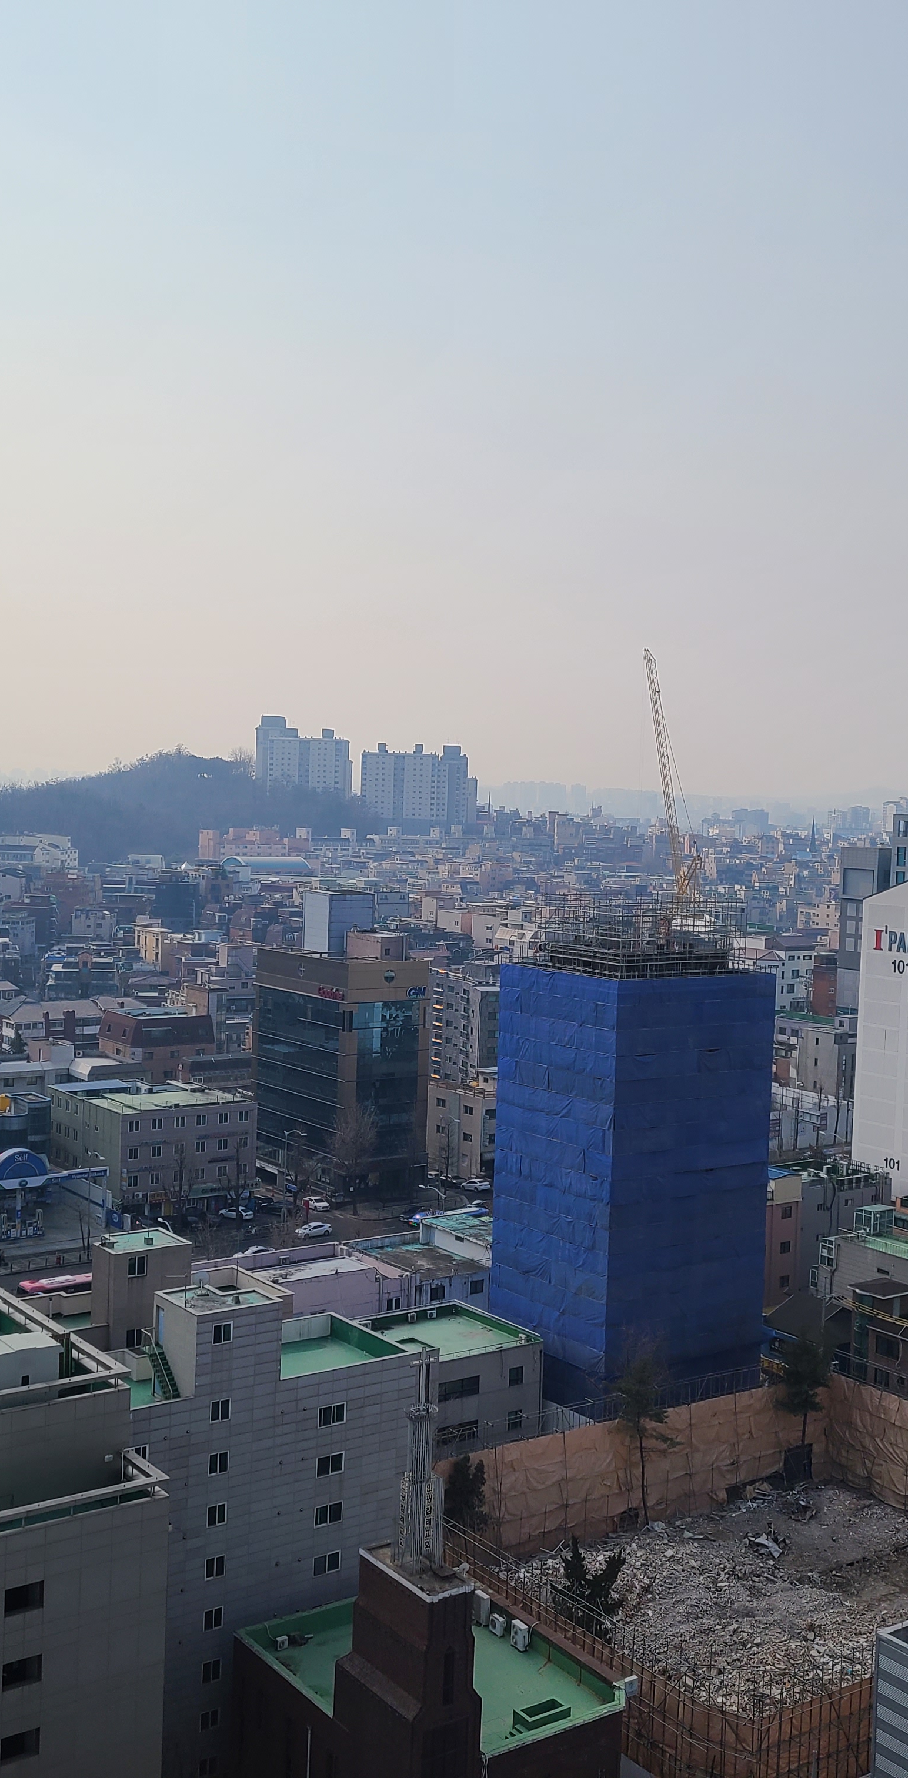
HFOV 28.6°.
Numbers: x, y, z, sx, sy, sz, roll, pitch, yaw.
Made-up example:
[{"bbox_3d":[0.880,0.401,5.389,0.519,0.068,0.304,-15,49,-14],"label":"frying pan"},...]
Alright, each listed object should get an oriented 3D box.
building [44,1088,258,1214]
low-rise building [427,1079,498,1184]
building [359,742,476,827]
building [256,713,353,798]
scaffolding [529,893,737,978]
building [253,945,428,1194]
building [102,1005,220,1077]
[{"bbox_3d":[-36.548,31.055,217.328,18.000,11.900,20.500,0,4,-35],"label":"building"},{"bbox_3d":[4.030,34.050,252.350,9.500,12.800,13.000,0,3,-35],"label":"low-rise building"},{"bbox_3d":[-17.290,-49.830,875.000,54.000,42.320,15.000,2,3,-1],"label":"building"},{"bbox_3d":[-73.640,-61.220,885.000,46.000,49.710,15.000,2,3,-5],"label":"building"},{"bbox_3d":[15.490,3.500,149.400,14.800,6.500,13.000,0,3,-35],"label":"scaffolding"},{"bbox_3d":[-15.920,24.240,245.380,12.600,31.000,24.500,0,3,-35],"label":"building"},{"bbox_3d":[-44.540,25.700,268.690,13.400,14.500,11.000,0,3,-35],"label":"building"}]

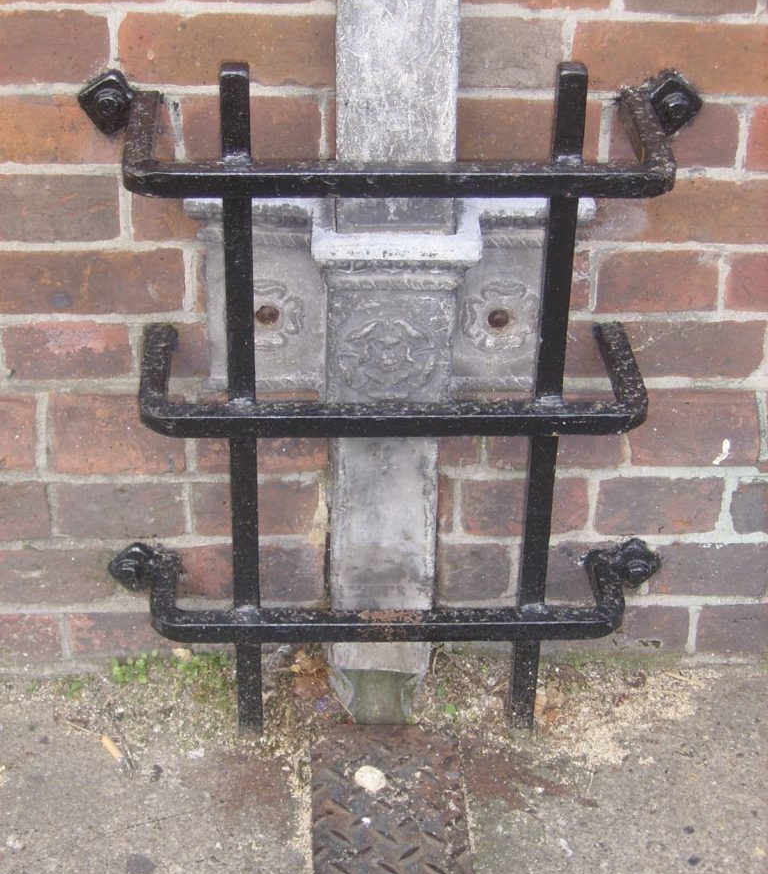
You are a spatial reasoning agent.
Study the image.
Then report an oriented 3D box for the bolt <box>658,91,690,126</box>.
[{"bbox_3d":[0.243,-0.271,1.564,0.026,0.025,0.023,0,30,-4],"label":"bolt"}]

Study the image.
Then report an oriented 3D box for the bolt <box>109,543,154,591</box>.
[{"bbox_3d":[-0.225,0.119,1.685,0.040,0.040,0.028,0,30,-4],"label":"bolt"}]

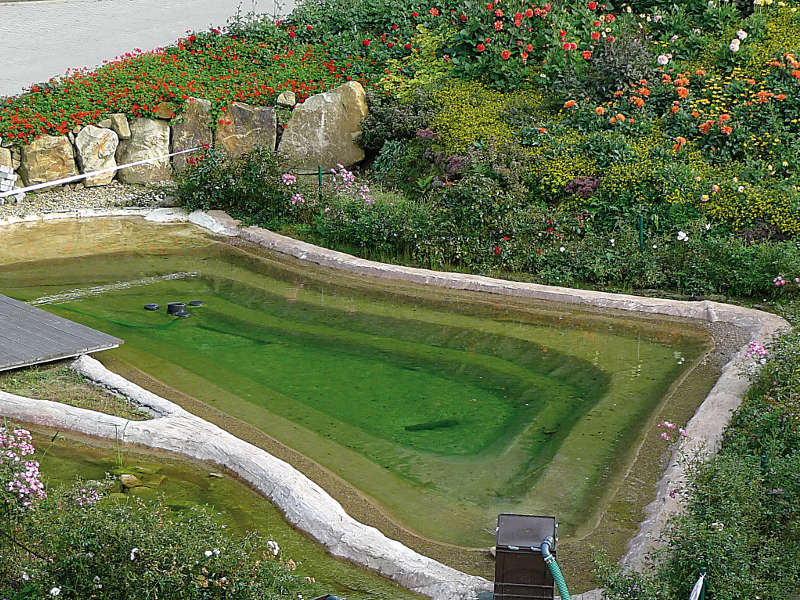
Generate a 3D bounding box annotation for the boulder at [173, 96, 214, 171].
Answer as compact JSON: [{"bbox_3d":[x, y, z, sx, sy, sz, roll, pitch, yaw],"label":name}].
[{"bbox_3d":[-2.884,-2.269,18.300,0.488,1.077,0.550,-4,17,-13],"label":"boulder"}]

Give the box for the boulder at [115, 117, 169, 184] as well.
[{"bbox_3d":[-3.521,-2.035,18.000,0.723,0.818,0.600,-4,17,-13],"label":"boulder"}]

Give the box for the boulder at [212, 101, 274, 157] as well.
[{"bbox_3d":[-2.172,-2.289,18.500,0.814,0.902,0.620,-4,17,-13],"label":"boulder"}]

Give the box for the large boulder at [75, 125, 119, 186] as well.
[{"bbox_3d":[-4.125,-1.968,17.900,0.561,0.774,0.520,-4,17,-13],"label":"large boulder"}]

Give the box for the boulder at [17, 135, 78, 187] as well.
[{"bbox_3d":[-4.780,-1.901,17.900,0.752,0.602,0.620,-4,17,-13],"label":"boulder"}]

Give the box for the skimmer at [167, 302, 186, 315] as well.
[{"bbox_3d":[-2.188,0.083,12.900,0.190,0.120,0.190,0,16,0],"label":"skimmer"}]

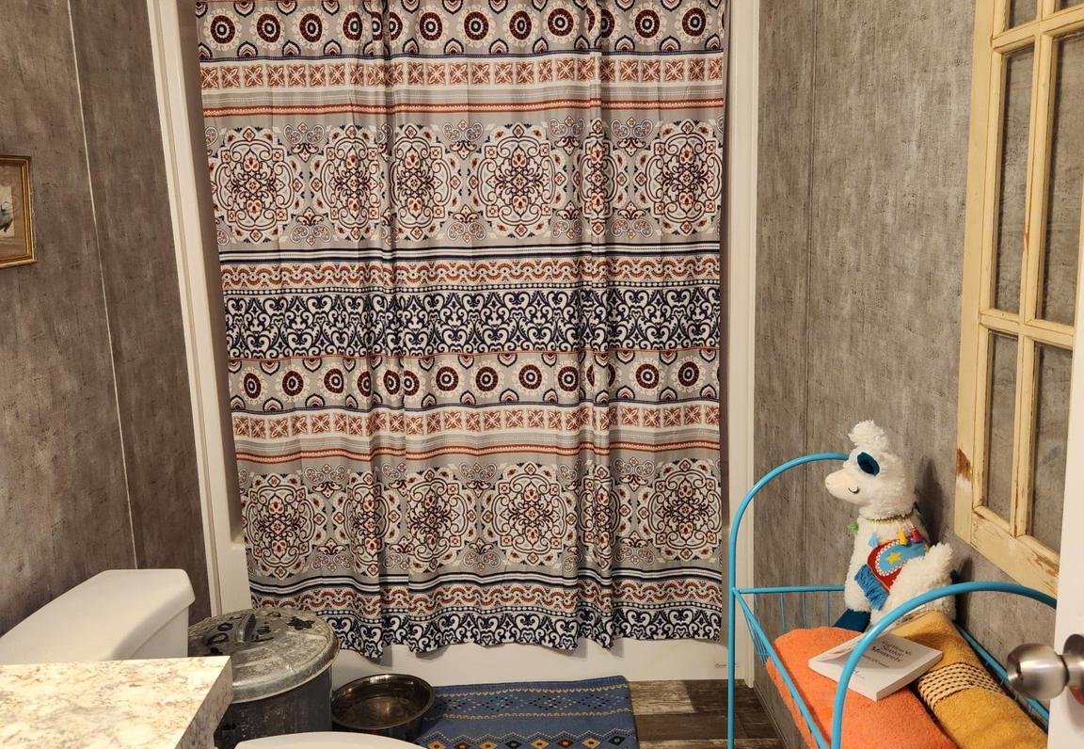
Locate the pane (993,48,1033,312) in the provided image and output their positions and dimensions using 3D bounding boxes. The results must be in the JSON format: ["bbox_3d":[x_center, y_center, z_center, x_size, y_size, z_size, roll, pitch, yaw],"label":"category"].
[{"bbox_3d":[0.580,-0.233,1.168,0.012,0.325,0.092,-2,10,-1],"label":"pane"}]

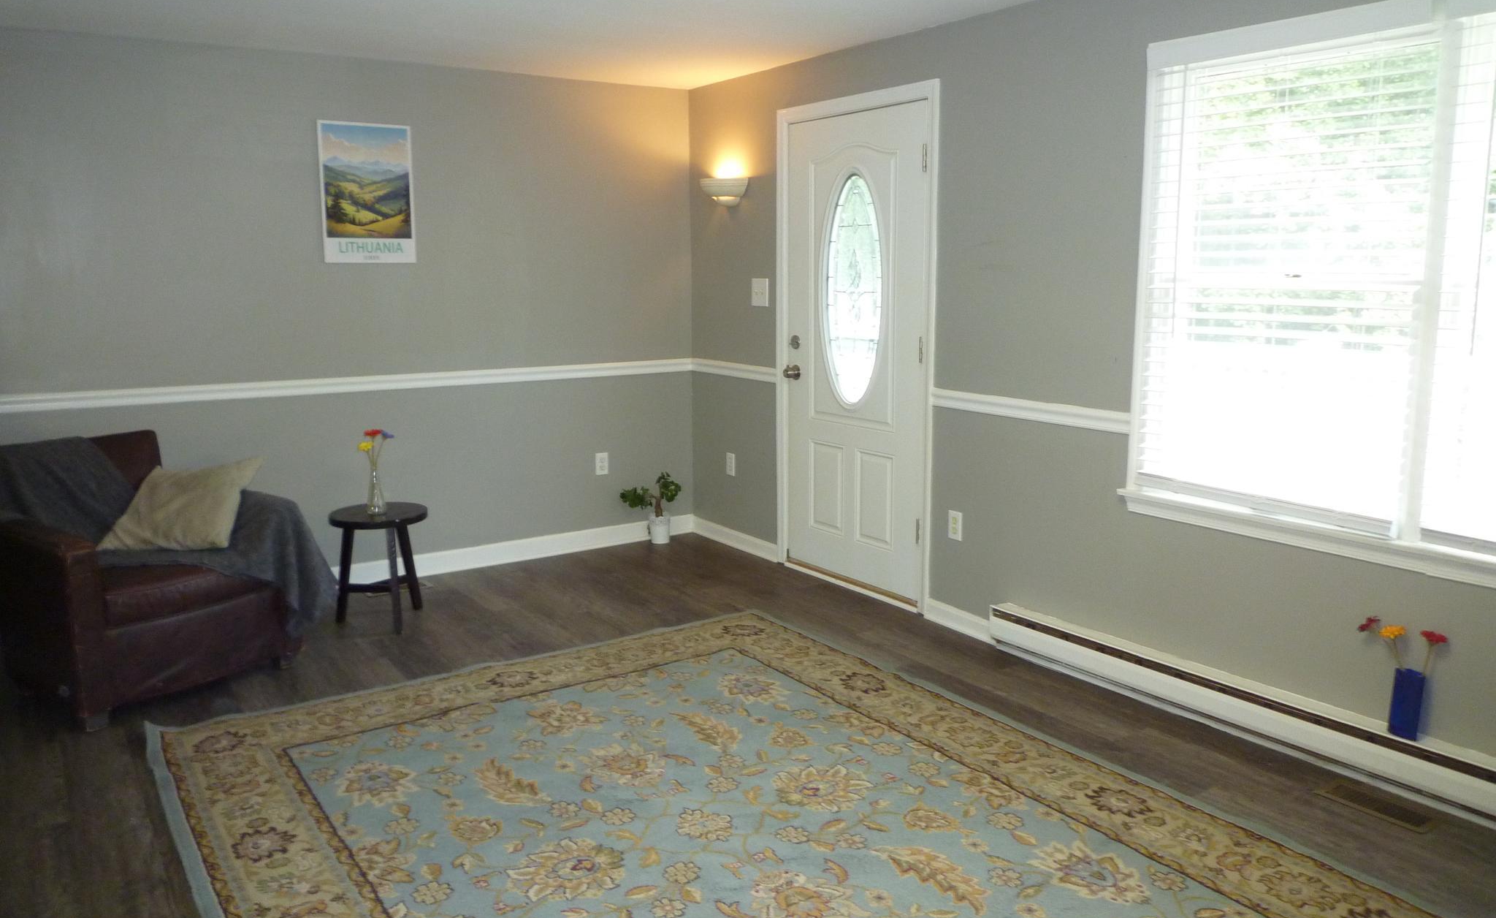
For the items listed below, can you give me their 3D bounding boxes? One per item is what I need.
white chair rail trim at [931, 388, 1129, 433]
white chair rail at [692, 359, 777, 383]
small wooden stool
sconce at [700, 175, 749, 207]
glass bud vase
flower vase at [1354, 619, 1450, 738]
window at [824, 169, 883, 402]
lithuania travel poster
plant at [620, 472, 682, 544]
[{"bbox_3d":[0.996,-0.183,3.950,0.024,0.070,0.914,-7,12,-33],"label":"white chair rail trim"},{"bbox_3d":[-0.082,-0.454,5.516,0.024,0.067,0.813,-7,12,-33],"label":"white chair rail"},{"bbox_3d":[-1.511,0.448,4.475,0.392,0.469,0.387,-7,12,-33],"label":"small wooden stool"},{"bbox_3d":[-0.145,-1.312,5.336,0.147,0.131,0.311,-7,12,-33],"label":"sconce"},{"bbox_3d":[-1.519,0.120,4.406,0.077,0.201,0.077,-7,12,-33],"label":"glass bud vase"},{"bbox_3d":[1.746,0.592,2.902,0.105,0.308,0.233,-7,12,-33],"label":"flower vase"},{"bbox_3d":[0.460,-0.726,4.690,0.035,0.979,0.387,-7,12,-33],"label":"window"},{"bbox_3d":[-1.679,-1.174,4.783,0.399,0.600,0.012,-7,12,-33],"label":"lithuania travel poster"},{"bbox_3d":[-0.496,0.264,5.725,0.326,0.373,0.231,-7,12,-33],"label":"plant"}]

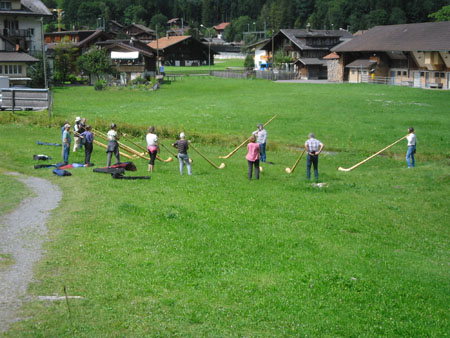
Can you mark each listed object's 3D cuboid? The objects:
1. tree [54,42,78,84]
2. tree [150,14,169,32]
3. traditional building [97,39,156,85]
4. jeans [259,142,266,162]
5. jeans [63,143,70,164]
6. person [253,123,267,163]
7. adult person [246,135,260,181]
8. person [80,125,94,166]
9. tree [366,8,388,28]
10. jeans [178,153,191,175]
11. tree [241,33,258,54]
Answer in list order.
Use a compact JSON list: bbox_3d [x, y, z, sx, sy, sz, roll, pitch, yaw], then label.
[{"bbox_3d":[-23.878,-15.931,145.000,3.600,6.200,3.600,0,7,0],"label":"tree"},{"bbox_3d":[-22.354,-49.371,330.000,6.200,8.000,6.200,0,7,0],"label":"tree"},{"bbox_3d":[-15.093,-16.079,146.000,8.400,6.600,9.000,1,7,7],"label":"traditional building"},{"bbox_3d":[1.699,-0.734,43.600,0.400,0.930,0.320,5,8,33],"label":"jeans"},{"bbox_3d":[-7.015,-0.686,42.600,0.330,0.960,0.400,3,8,21],"label":"jeans"},{"bbox_3d":[1.556,-1.183,43.400,0.600,1.740,0.450,4,8,30],"label":"person"},{"bbox_3d":[1.066,-0.408,36.000,0.470,1.630,0.330,0,7,7],"label":"adult person"},{"bbox_3d":[-5.814,-1.011,40.700,0.520,1.670,0.380,3,8,30],"label":"person"},{"bbox_3d":[49.117,-47.829,310.000,7.000,8.000,6.800,0,7,0],"label":"tree"},{"bbox_3d":[-1.550,-0.183,37.400,0.480,0.860,0.320,2,7,18],"label":"jeans"},{"bbox_3d":[7.255,-36.884,285.000,5.400,7.000,5.400,0,7,0],"label":"tree"}]

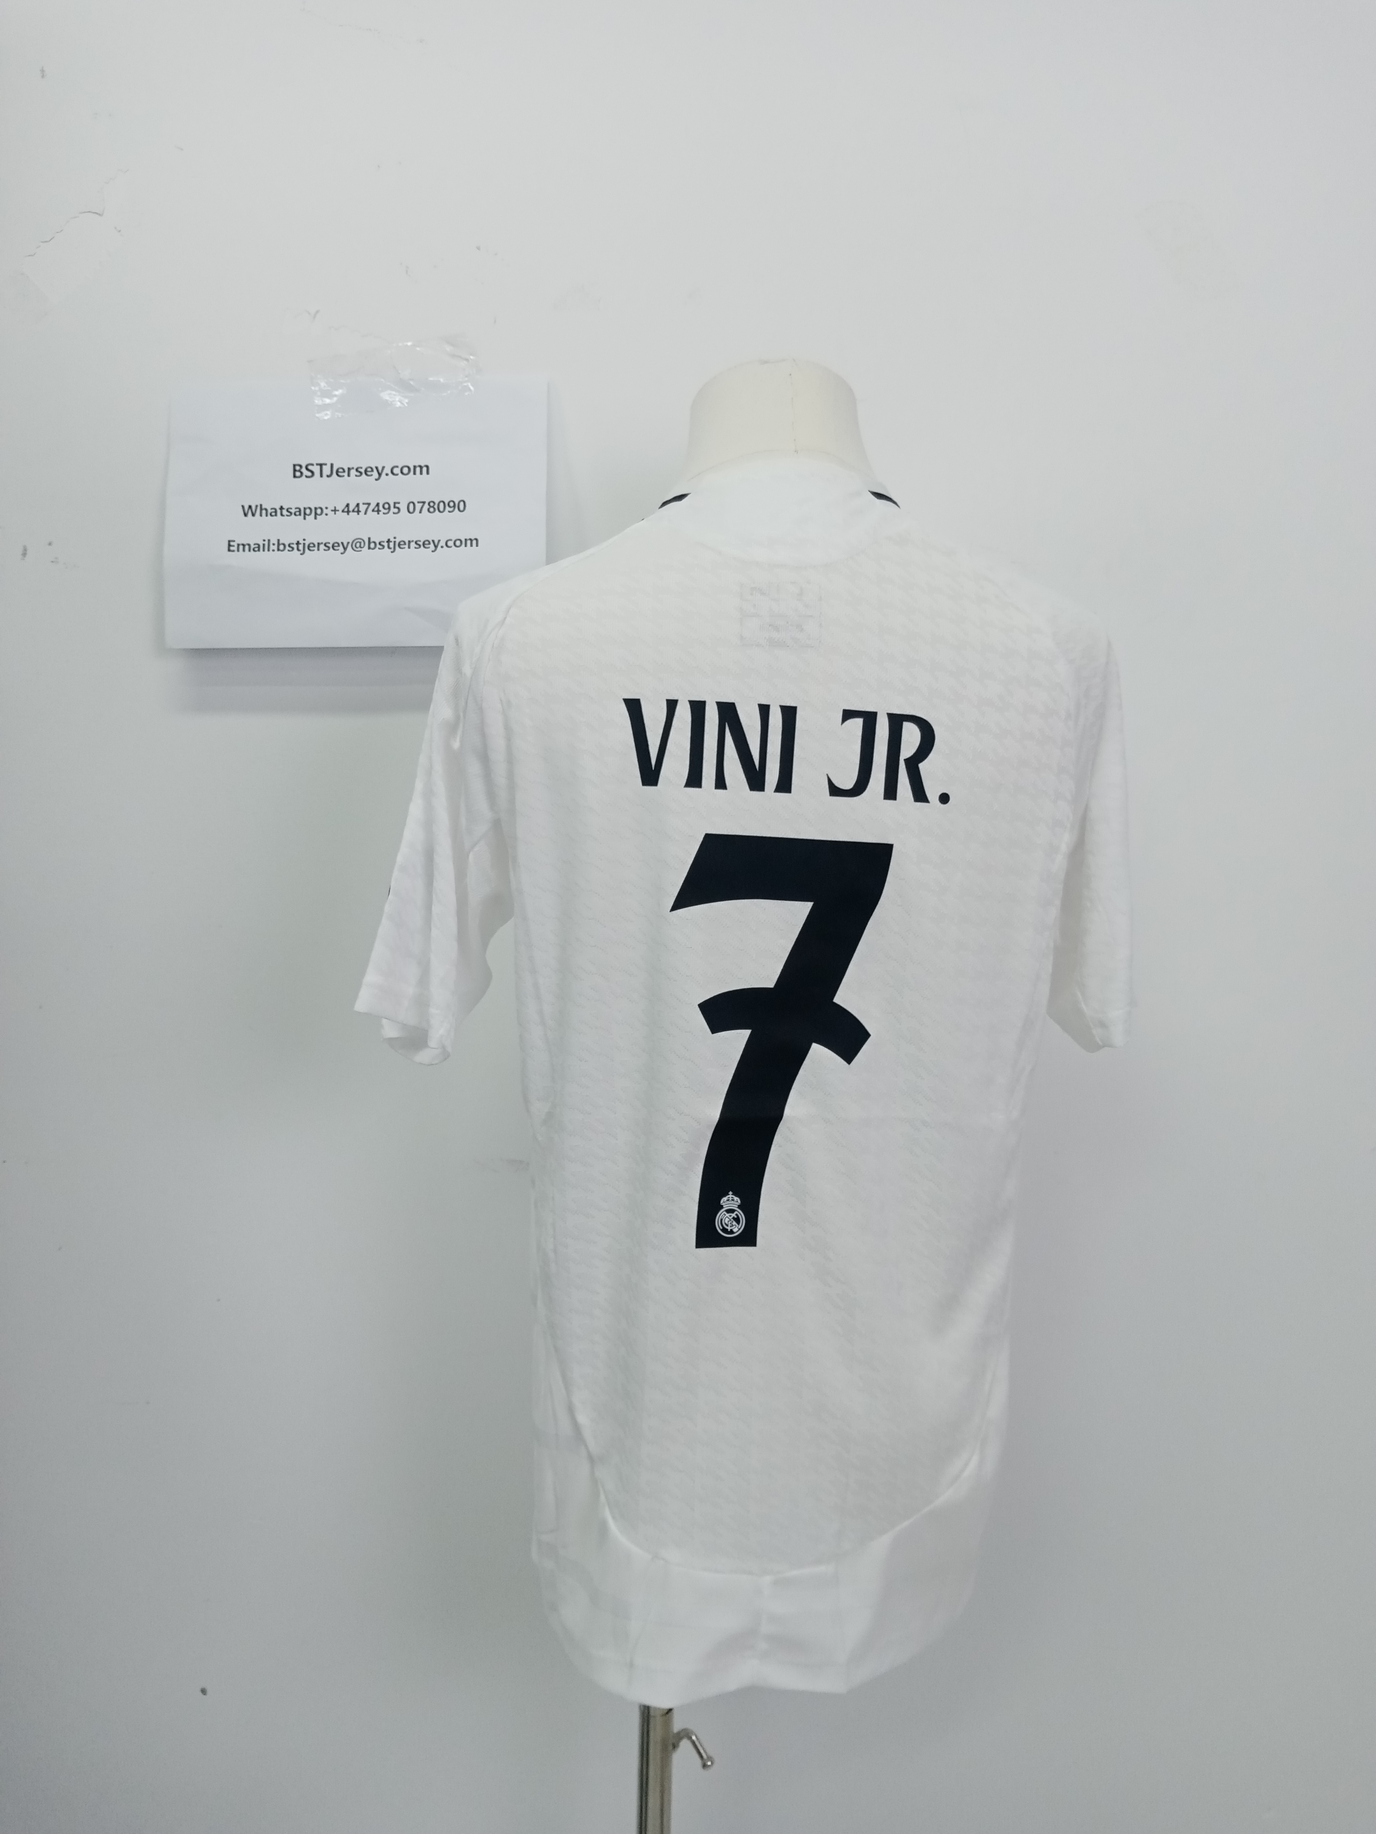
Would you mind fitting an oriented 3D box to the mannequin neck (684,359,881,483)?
[{"bbox_3d":[0.060,-0.322,0.930,0.130,0.088,0.125,2,0,-10],"label":"mannequin neck"}]

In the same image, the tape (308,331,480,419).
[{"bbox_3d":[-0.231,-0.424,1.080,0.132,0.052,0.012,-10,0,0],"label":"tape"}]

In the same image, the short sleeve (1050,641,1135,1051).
[{"bbox_3d":[0.281,-0.050,0.965,0.085,0.288,0.145,1,0,-9],"label":"short sleeve"}]

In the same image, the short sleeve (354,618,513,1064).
[{"bbox_3d":[-0.170,-0.053,0.918,0.112,0.292,0.145,1,0,-9],"label":"short sleeve"}]

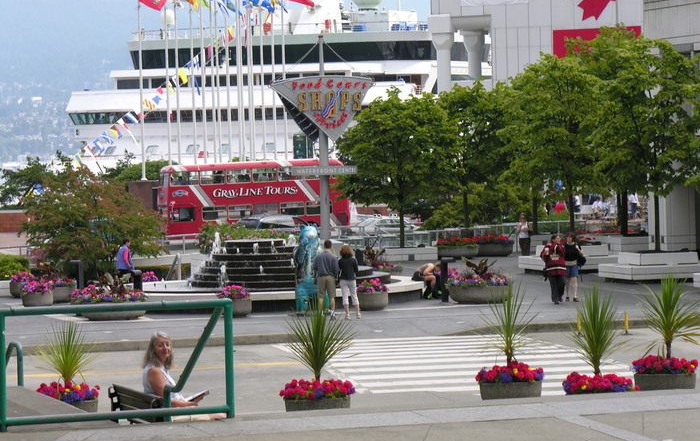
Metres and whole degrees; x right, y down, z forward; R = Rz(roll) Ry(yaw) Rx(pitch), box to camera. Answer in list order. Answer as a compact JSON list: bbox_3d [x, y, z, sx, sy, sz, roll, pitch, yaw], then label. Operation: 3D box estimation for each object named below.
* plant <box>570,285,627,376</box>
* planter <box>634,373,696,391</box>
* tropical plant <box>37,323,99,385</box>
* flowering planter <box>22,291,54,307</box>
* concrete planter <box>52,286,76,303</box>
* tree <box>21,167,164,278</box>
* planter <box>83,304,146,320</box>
[{"bbox_3d":[2.824,1.250,32.400,0.700,1.000,0.700,-2,1,0],"label":"plant"},{"bbox_3d":[3.773,2.039,34.100,0.750,0.420,0.750,-2,1,0],"label":"planter"},{"bbox_3d":[-3.022,1.428,30.500,0.720,0.730,0.700,-2,1,0],"label":"tropical plant"},{"bbox_3d":[-7.819,1.968,71.500,0.790,0.420,0.790,-2,1,0],"label":"flowering planter"},{"bbox_3d":[-7.479,1.902,74.300,0.780,0.450,0.780,-1,2,0],"label":"concrete planter"},{"bbox_3d":[-7.301,0.199,81.000,4.100,3.500,4.000,-1,2,0],"label":"tree"},{"bbox_3d":[-5.510,2.078,65.600,1.700,0.460,1.660,-2,1,0],"label":"planter"}]

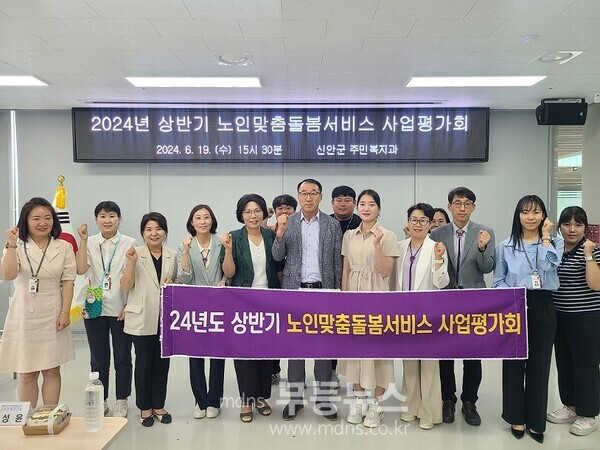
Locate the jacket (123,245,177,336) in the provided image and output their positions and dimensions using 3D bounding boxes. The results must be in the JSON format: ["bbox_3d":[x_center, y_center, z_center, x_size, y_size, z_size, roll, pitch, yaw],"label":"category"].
[{"bbox_3d":[-1.078,0.472,3.250,0.420,0.670,0.290,0,1,-9],"label":"jacket"}]

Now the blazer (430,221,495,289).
[{"bbox_3d":[1.183,0.319,3.300,0.500,0.730,0.300,0,1,9],"label":"blazer"}]

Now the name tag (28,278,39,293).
[{"bbox_3d":[-1.690,0.384,2.860,0.064,0.097,0.008,0,1,-8],"label":"name tag"}]

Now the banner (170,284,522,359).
[{"bbox_3d":[0.302,0.662,3.060,2.490,0.490,0.070,0,1,0],"label":"banner"}]

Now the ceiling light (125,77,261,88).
[{"bbox_3d":[-1.021,-1.382,4.360,1.280,0.040,0.320,0,1,0],"label":"ceiling light"}]

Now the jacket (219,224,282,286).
[{"bbox_3d":[-0.375,0.319,3.380,0.470,0.630,0.280,0,1,-5],"label":"jacket"}]

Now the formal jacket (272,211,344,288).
[{"bbox_3d":[0.056,0.257,3.360,0.530,0.740,0.310,0,1,0],"label":"formal jacket"}]

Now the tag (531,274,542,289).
[{"bbox_3d":[1.550,0.370,2.950,0.066,0.095,0.008,0,1,8],"label":"tag"}]

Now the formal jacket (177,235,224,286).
[{"bbox_3d":[-0.751,0.368,3.420,0.400,0.630,0.280,0,1,-10],"label":"formal jacket"}]

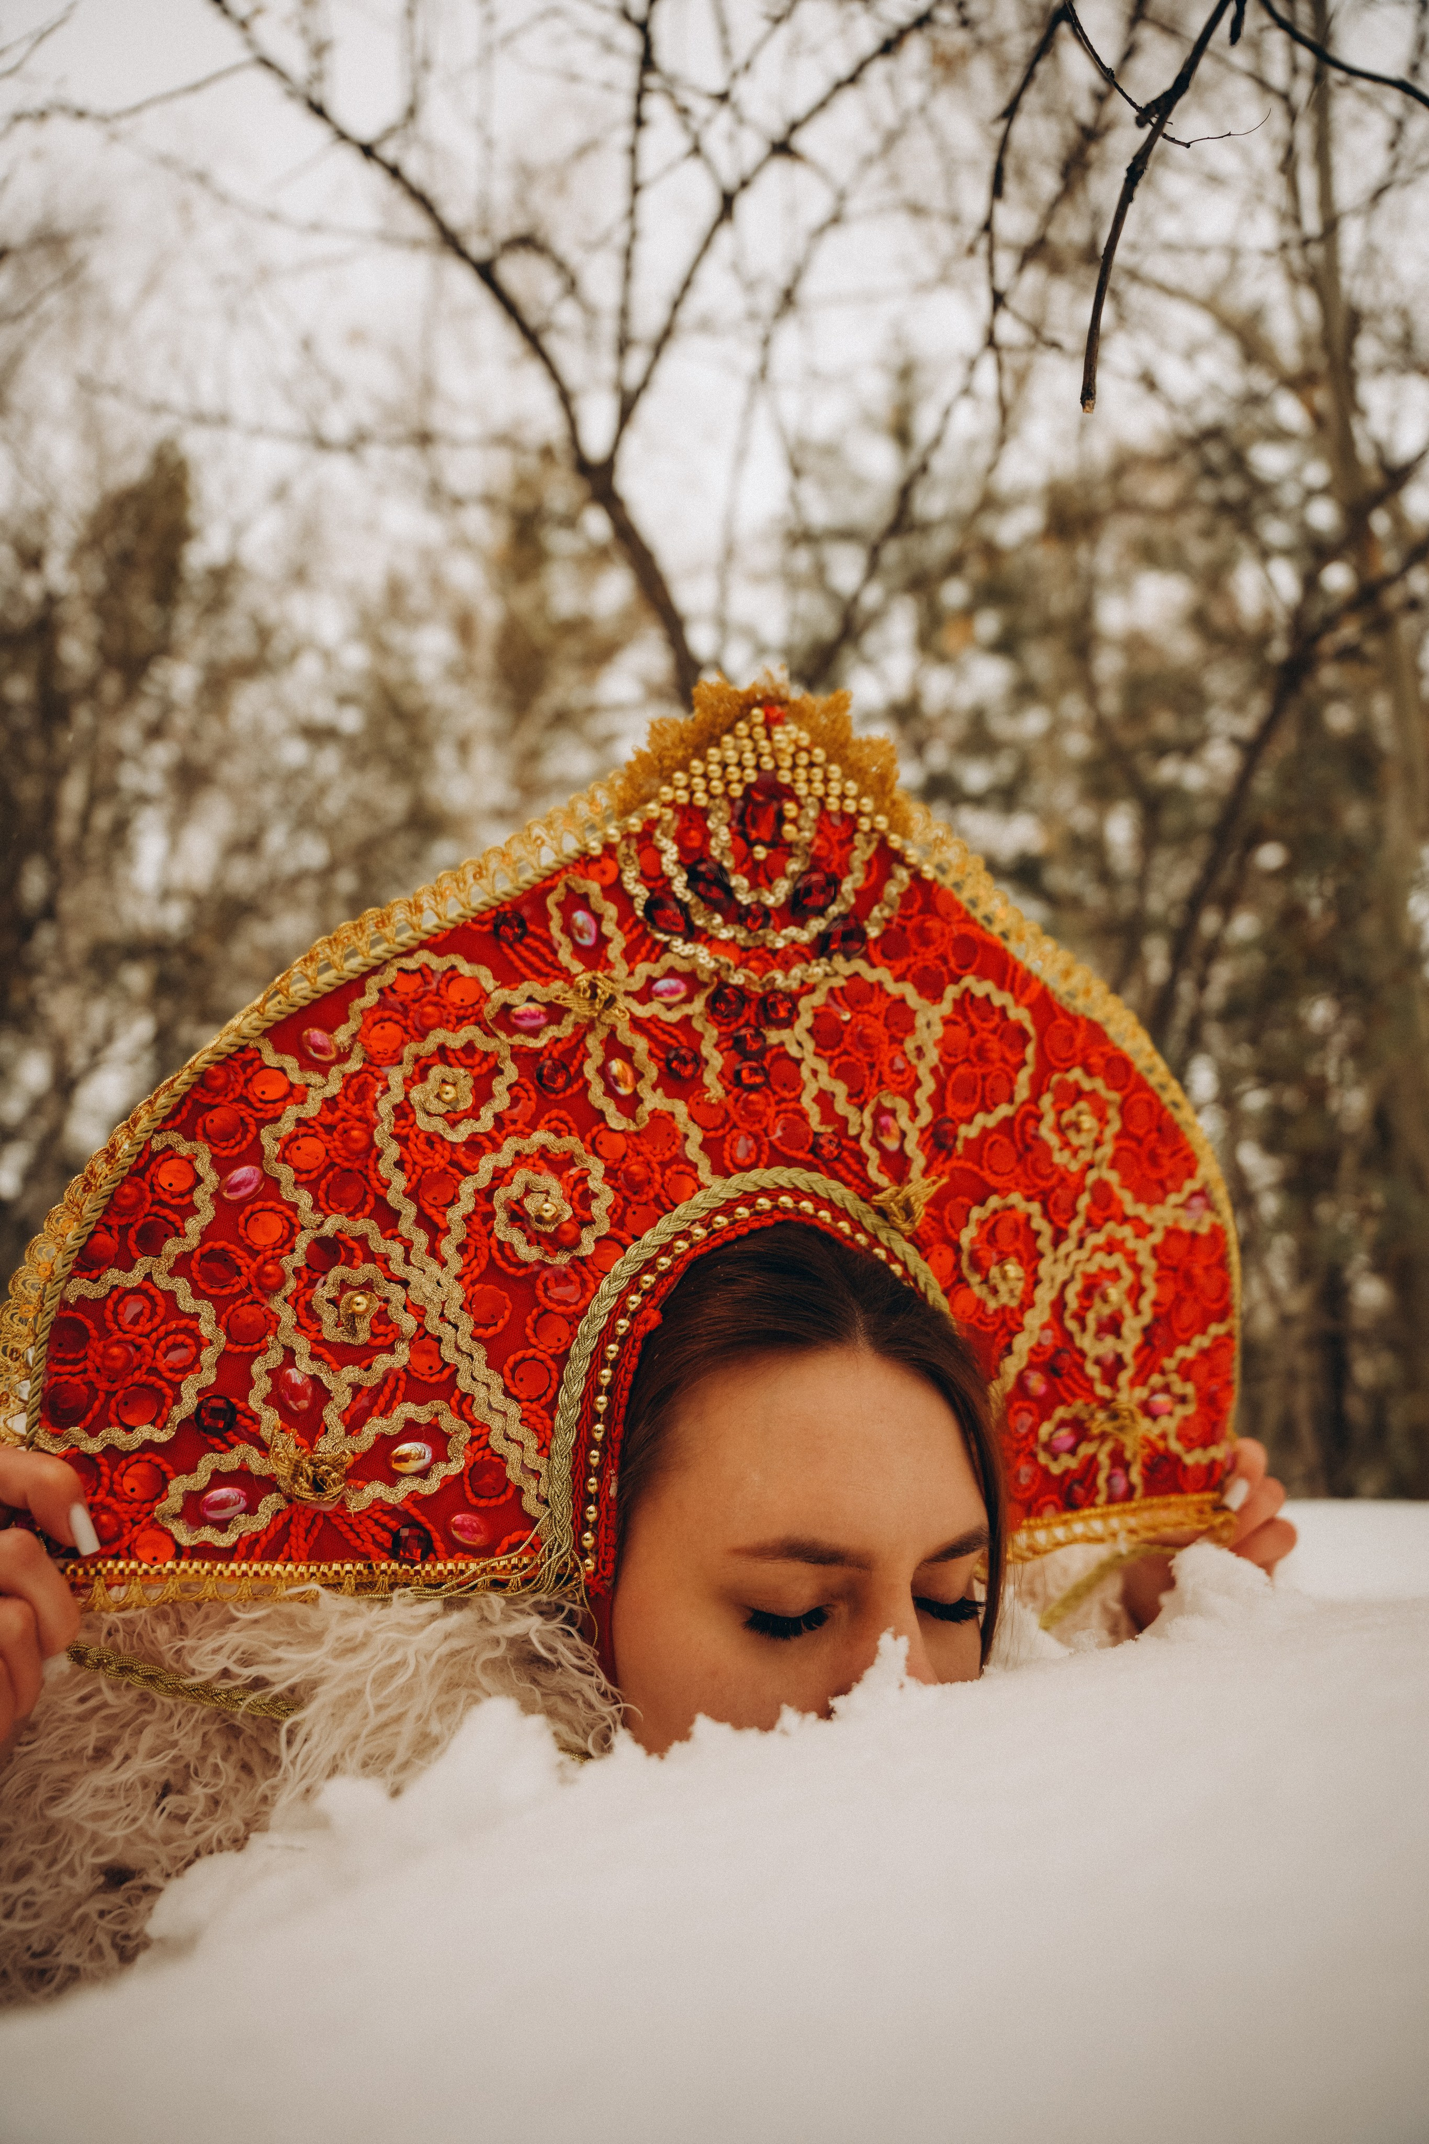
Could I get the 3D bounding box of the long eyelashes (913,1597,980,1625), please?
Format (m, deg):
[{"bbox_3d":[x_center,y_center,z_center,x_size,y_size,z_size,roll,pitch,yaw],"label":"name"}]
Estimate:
[{"bbox_3d":[0.081,0.188,0.500,0.027,0.009,0.011,4,1,-28],"label":"long eyelashes"}]

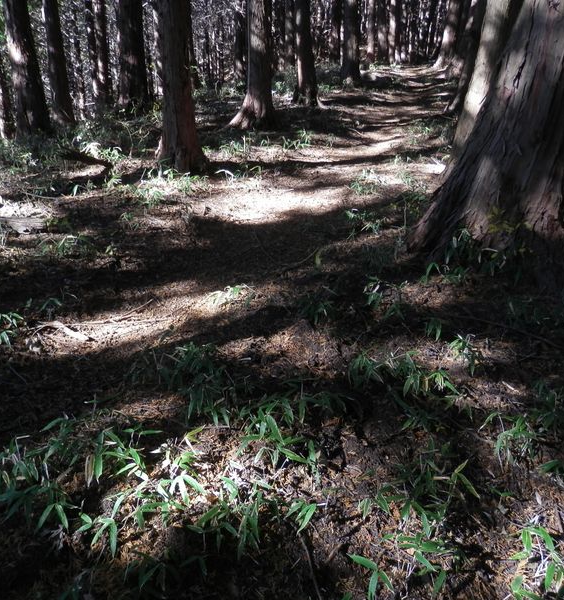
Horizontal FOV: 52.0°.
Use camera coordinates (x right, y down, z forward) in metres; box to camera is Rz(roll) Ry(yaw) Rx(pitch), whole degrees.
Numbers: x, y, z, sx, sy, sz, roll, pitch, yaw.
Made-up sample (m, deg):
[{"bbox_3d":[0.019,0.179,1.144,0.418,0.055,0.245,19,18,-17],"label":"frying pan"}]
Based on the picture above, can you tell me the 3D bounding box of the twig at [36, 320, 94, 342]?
[{"bbox_3d":[-1.165,0.157,3.100,0.360,0.055,0.100,11,27,22],"label":"twig"}]

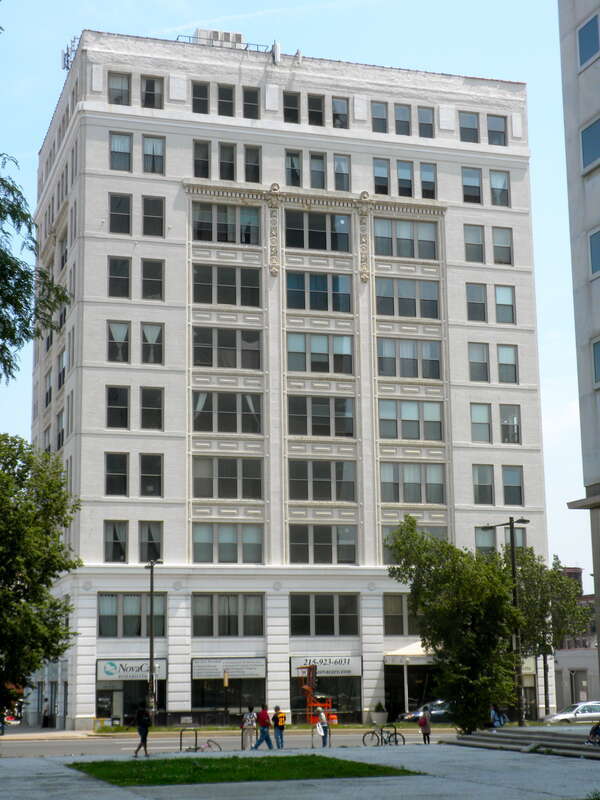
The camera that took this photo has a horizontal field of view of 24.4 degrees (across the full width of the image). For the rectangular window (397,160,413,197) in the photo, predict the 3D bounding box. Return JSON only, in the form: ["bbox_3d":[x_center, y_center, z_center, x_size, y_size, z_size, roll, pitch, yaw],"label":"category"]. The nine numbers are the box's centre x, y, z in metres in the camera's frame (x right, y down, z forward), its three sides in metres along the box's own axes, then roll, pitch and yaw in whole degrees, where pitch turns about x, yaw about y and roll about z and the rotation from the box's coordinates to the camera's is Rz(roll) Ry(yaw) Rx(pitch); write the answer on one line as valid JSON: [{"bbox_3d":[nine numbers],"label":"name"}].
[{"bbox_3d":[6.829,-14.248,89.456,1.043,2.369,0.150,3,-12,-17],"label":"rectangular window"}]

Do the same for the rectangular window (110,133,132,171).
[{"bbox_3d":[-10.544,-14.645,81.975,1.342,2.406,0.200,3,-11,-17],"label":"rectangular window"}]

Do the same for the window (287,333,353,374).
[{"bbox_3d":[1.251,-2.741,83.226,4.187,2.448,0.200,3,-12,-17],"label":"window"}]

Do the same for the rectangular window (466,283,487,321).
[{"bbox_3d":[11.154,-6.083,87.246,1.372,2.449,0.200,3,-11,-17],"label":"rectangular window"}]

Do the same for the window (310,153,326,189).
[{"bbox_3d":[1.186,-14.751,89.449,1.121,2.467,0.250,3,-12,-17],"label":"window"}]

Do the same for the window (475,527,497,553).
[{"bbox_3d":[11.782,9.344,88.027,1.450,2.480,0.250,3,-12,-17],"label":"window"}]

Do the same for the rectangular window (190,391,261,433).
[{"bbox_3d":[-4.197,0.730,80.982,4.199,2.456,0.200,3,-11,-17],"label":"rectangular window"}]

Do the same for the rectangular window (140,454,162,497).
[{"bbox_3d":[-8.612,4.401,80.712,1.378,2.471,0.150,3,-12,-17],"label":"rectangular window"}]

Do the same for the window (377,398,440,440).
[{"bbox_3d":[6.771,1.305,84.140,4.195,2.462,0.200,3,-12,-17],"label":"window"}]

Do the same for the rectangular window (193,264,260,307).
[{"bbox_3d":[-4.592,-7.131,86.782,4.425,2.519,0.200,3,-11,-17],"label":"rectangular window"}]

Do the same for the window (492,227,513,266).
[{"bbox_3d":[13.646,-10.312,93.295,1.438,2.600,0.200,3,-11,-17],"label":"window"}]

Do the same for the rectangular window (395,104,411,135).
[{"bbox_3d":[6.824,-18.536,92.004,1.141,2.186,0.250,3,-12,-17],"label":"rectangular window"}]

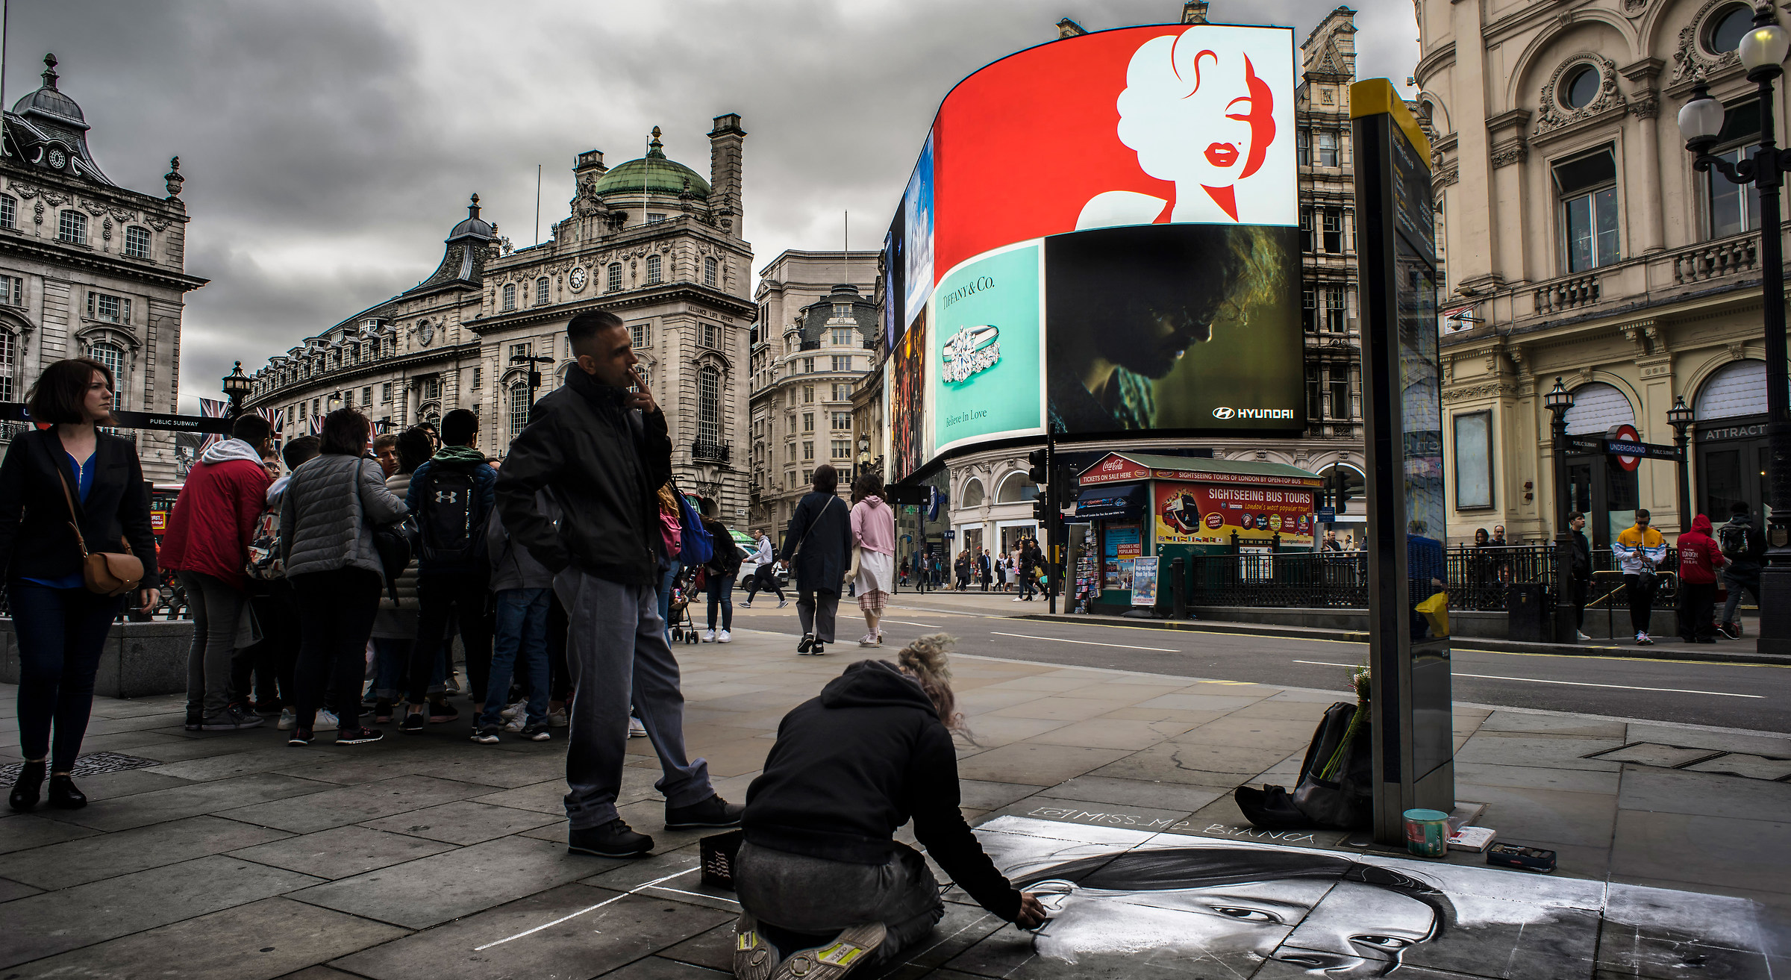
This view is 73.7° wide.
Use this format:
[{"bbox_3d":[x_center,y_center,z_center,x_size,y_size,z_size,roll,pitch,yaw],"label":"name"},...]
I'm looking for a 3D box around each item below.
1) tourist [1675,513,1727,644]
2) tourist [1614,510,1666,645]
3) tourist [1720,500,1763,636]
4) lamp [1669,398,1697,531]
[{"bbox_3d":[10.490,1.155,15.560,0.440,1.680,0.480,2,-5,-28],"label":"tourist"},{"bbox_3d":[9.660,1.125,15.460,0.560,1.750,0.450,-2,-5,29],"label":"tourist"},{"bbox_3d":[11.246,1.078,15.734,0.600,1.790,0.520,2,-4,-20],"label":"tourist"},{"bbox_3d":[11.120,0.398,16.820,0.390,3.420,0.390,-3,-5,34],"label":"lamp"}]

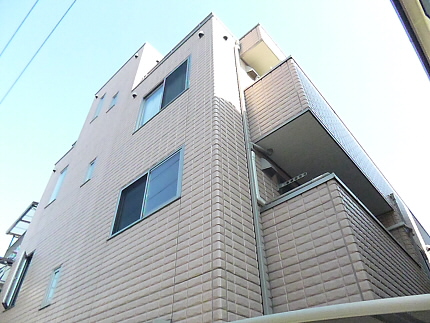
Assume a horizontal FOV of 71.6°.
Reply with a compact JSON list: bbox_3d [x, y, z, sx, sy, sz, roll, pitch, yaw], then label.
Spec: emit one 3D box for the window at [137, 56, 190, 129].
[{"bbox_3d":[-1.116,-1.446,6.453,1.699,1.243,0.110,-31,-50,30],"label":"window"}]

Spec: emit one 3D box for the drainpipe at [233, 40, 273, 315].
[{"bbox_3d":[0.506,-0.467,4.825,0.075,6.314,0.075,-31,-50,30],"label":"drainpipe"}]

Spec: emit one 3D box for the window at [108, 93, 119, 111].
[{"bbox_3d":[-3.132,-1.861,9.247,0.396,0.761,0.110,-31,-50,30],"label":"window"}]

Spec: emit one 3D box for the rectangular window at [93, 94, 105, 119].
[{"bbox_3d":[-3.954,-1.887,10.260,0.436,1.363,0.110,-31,-50,30],"label":"rectangular window"}]

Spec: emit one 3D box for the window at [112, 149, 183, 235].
[{"bbox_3d":[-1.075,0.509,4.692,1.705,0.996,0.110,-31,-50,30],"label":"window"}]

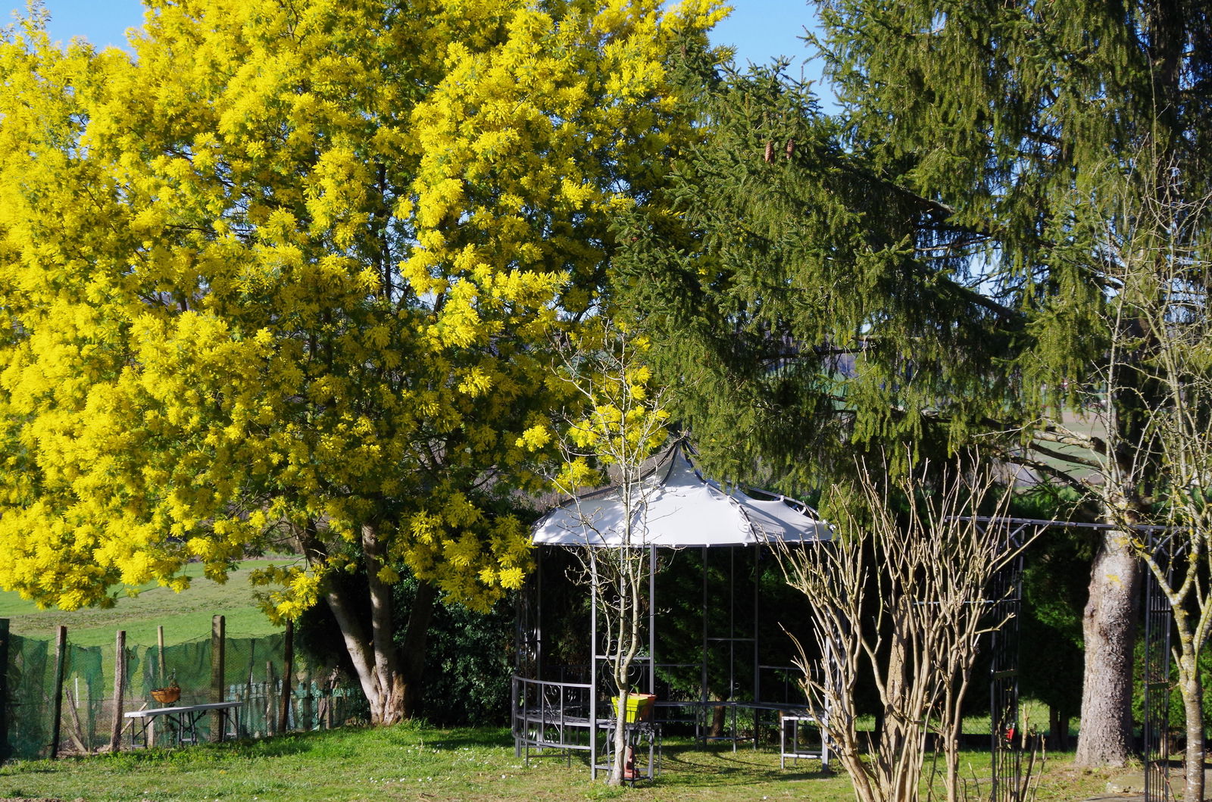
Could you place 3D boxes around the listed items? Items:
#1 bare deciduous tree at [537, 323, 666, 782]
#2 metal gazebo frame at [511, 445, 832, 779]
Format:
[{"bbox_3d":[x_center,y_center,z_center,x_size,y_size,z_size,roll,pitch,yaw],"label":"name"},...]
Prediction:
[{"bbox_3d":[-0.004,1.259,20.800,1.060,3.800,1.000,0,-3,0],"label":"bare deciduous tree"},{"bbox_3d":[0.602,1.794,22.400,2.850,2.850,2.850,0,-3,0],"label":"metal gazebo frame"}]

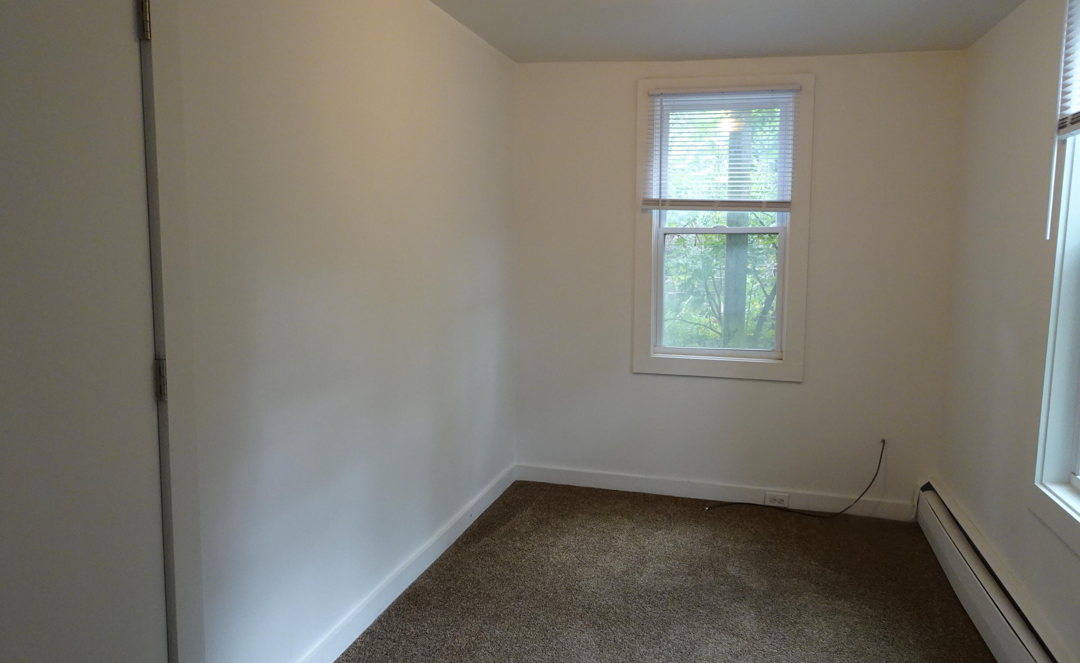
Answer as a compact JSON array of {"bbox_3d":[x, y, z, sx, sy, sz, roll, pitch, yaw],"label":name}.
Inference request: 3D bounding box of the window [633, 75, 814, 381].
[{"bbox_3d":[0.881,-0.492,3.670,0.820,1.445,0.110,2,7,16],"label":"window"}]

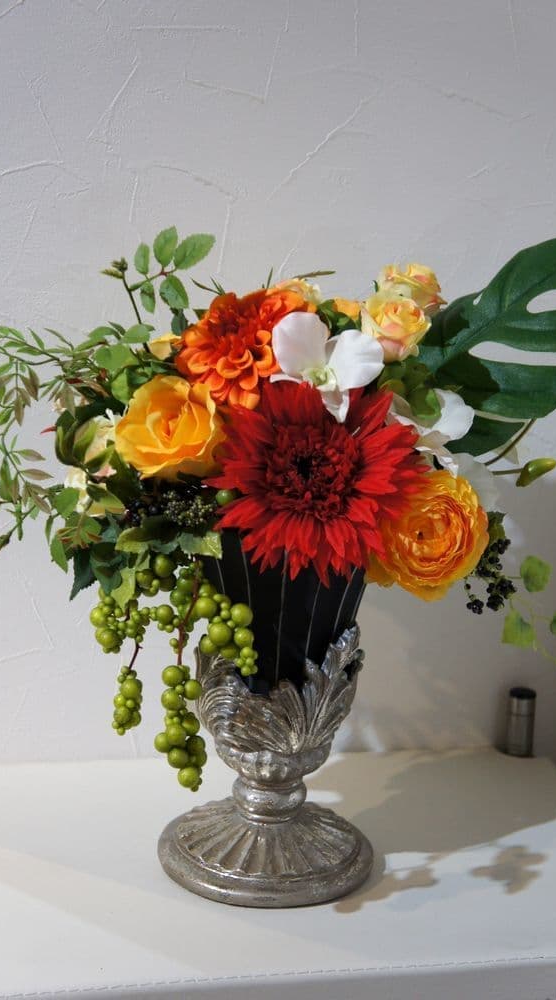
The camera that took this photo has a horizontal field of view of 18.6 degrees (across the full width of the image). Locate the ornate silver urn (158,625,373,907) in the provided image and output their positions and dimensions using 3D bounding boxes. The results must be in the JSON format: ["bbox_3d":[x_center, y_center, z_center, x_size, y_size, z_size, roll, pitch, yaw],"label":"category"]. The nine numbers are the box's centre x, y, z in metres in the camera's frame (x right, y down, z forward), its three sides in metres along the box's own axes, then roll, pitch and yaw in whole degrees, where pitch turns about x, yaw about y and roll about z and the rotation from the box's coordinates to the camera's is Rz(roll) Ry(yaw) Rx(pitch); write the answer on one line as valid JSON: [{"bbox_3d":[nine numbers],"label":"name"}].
[{"bbox_3d":[-0.004,0.153,1.067,0.138,0.163,0.138,3,16,0],"label":"ornate silver urn"}]

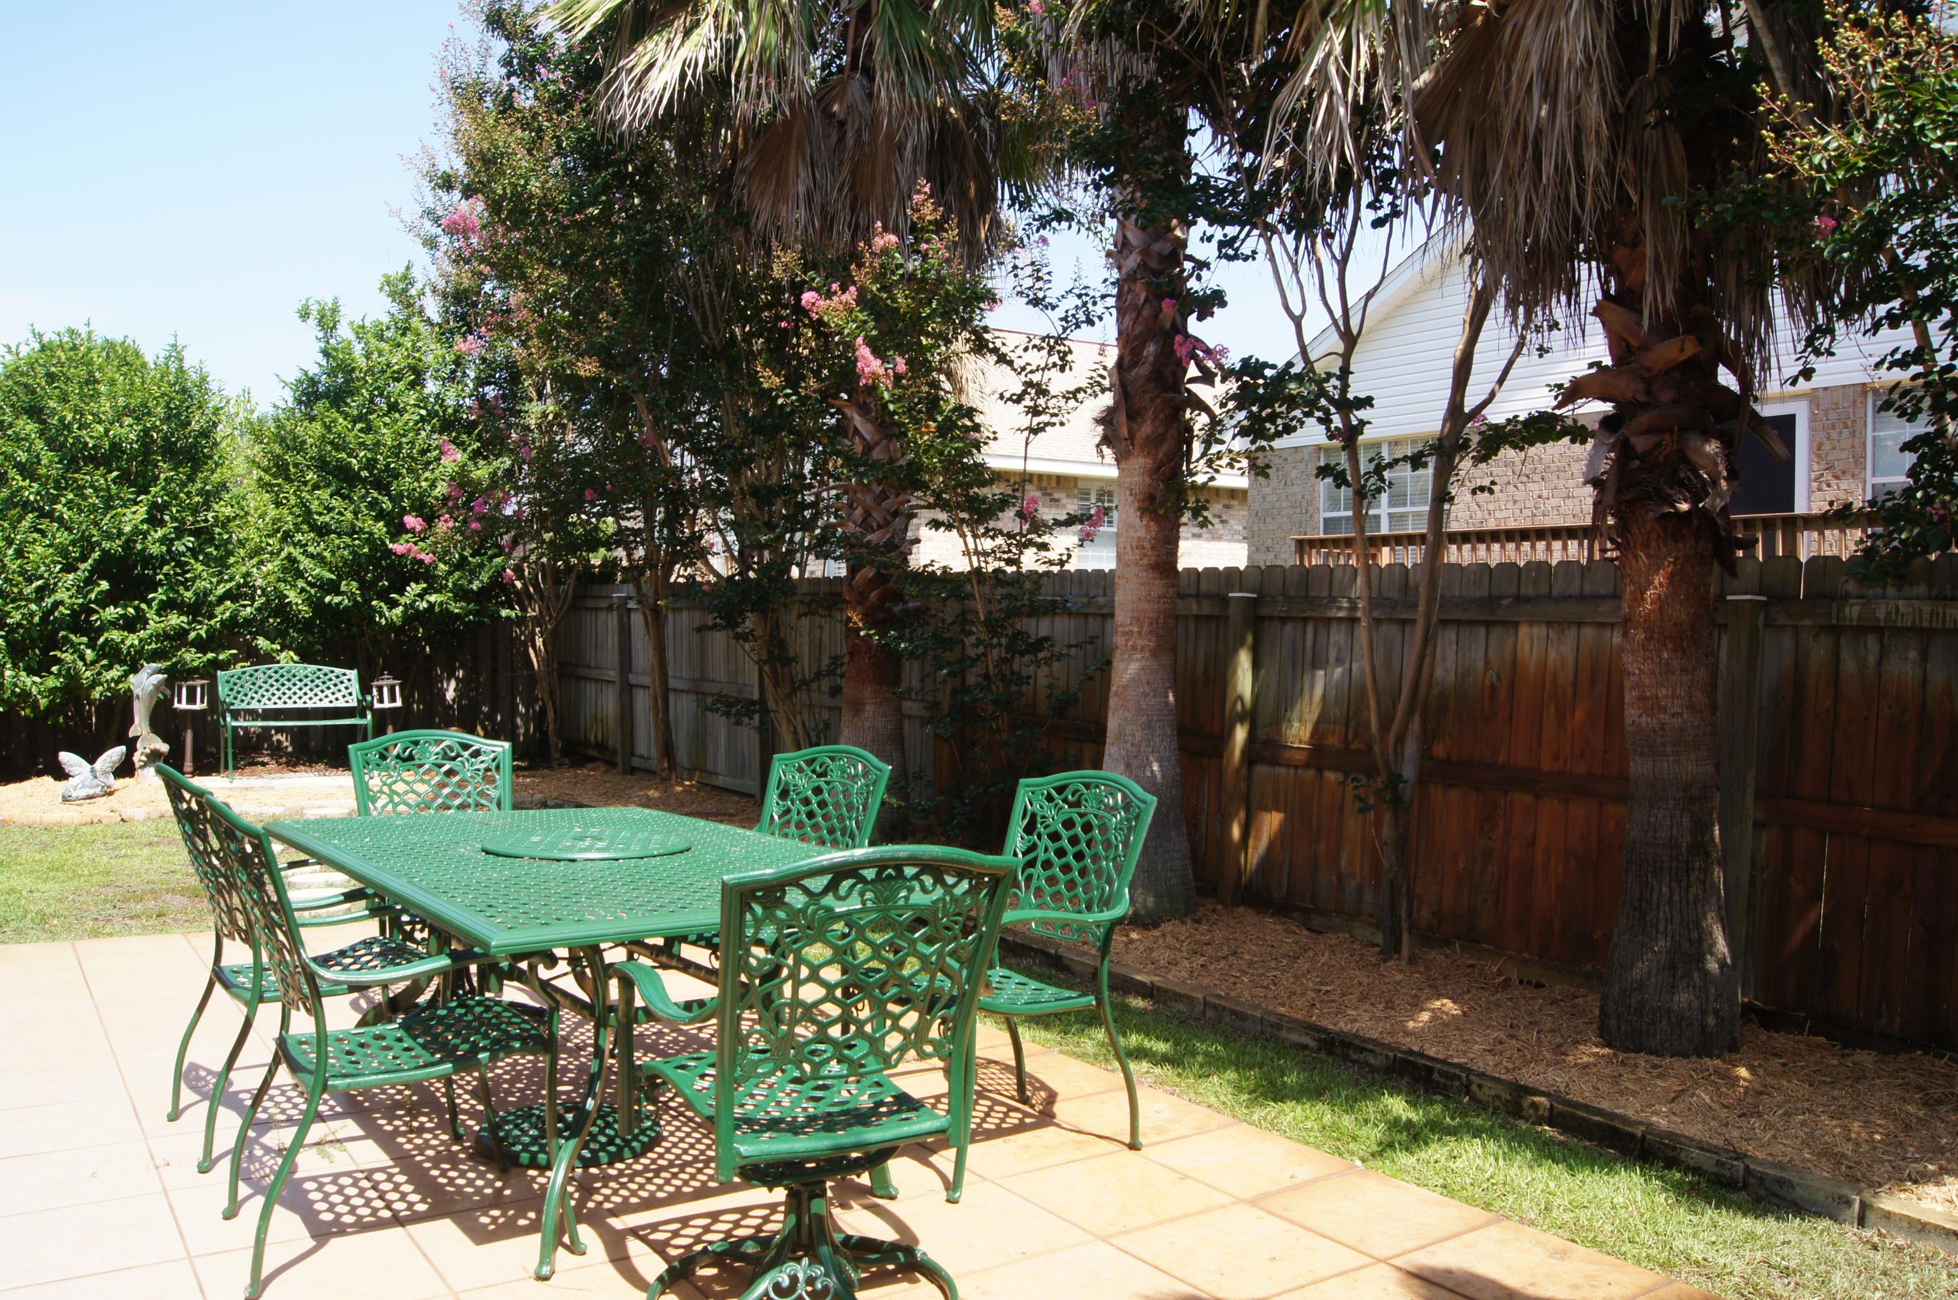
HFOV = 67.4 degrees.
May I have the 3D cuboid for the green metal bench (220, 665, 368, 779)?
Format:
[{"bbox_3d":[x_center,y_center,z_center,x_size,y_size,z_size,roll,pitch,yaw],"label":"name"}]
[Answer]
[{"bbox_3d":[-5.551,0.581,11.891,1.080,0.870,0.570,-1,2,-35],"label":"green metal bench"}]

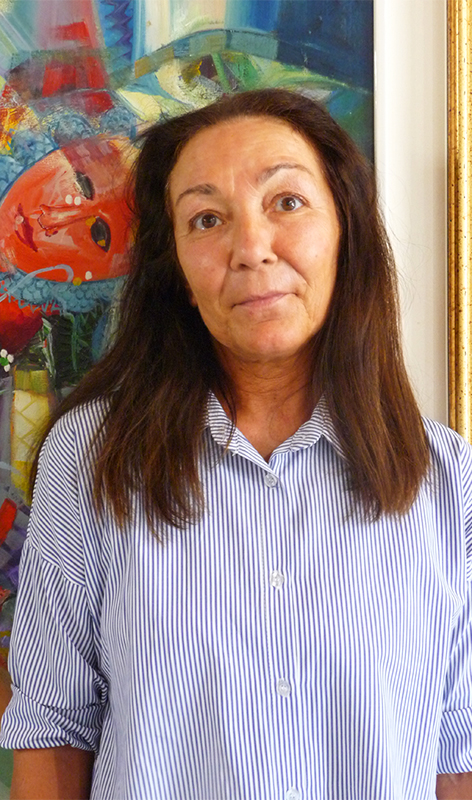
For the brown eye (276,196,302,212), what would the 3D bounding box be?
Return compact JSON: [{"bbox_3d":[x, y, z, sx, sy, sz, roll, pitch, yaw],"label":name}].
[{"bbox_3d":[0.043,-0.156,1.070,0.023,0.013,0.014,-10,-1,5],"label":"brown eye"}]

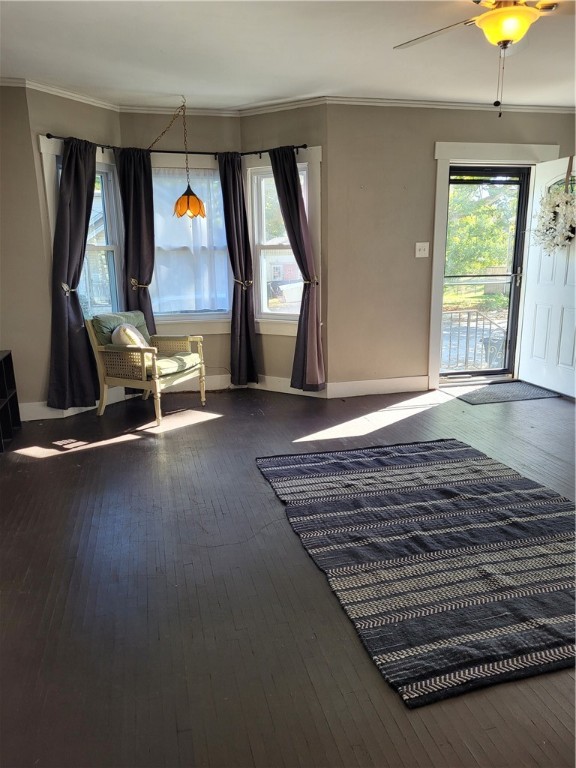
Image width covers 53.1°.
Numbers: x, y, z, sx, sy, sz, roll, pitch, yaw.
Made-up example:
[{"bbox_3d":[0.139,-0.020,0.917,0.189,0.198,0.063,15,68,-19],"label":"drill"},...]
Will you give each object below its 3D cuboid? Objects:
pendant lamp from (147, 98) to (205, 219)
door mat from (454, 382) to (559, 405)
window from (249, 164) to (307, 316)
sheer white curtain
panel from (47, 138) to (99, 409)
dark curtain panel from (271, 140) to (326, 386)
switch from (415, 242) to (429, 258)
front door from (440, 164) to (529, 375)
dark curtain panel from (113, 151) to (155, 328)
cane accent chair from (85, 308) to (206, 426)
[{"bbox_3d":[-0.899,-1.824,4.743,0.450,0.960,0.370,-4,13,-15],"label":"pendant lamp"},{"bbox_3d":[1.943,0.070,5.334,0.910,0.012,0.620,-4,13,-13],"label":"door mat"},{"bbox_3d":[-0.074,-1.261,5.200,0.620,1.325,0.100,7,15,31],"label":"window"},{"bbox_3d":[-0.920,-1.272,5.263,0.725,1.305,0.100,-4,13,-15],"label":"sheer white curtain"},{"bbox_3d":[-1.681,-0.816,4.550,0.150,2.090,0.610,7,15,30],"label":"panel"},{"bbox_3d":[0.084,-0.962,5.037,0.530,2.090,0.140,7,15,31],"label":"dark curtain panel"},{"bbox_3d":[1.201,-1.192,5.131,0.122,0.124,0.012,-4,13,-13],"label":"switch"},{"bbox_3d":[1.839,-1.018,5.430,0.875,1.935,0.060,-4,13,-13],"label":"front door"},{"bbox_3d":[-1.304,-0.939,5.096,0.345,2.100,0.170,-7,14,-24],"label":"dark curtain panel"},{"bbox_3d":[-1.152,-0.165,4.787,0.710,0.800,0.660,5,14,25],"label":"cane accent chair"}]

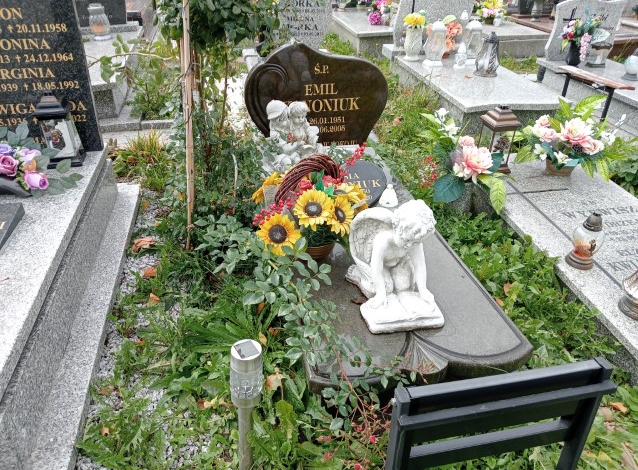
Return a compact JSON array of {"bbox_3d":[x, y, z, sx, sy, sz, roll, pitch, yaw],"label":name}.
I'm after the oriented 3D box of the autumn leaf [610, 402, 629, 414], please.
[{"bbox_3d":[0.979,0.558,1.679,0.035,0.022,0.058,-22,37,-32],"label":"autumn leaf"}]

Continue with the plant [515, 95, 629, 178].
[{"bbox_3d":[1.266,-0.494,2.667,0.560,0.400,0.360,-1,32,-1],"label":"plant"}]

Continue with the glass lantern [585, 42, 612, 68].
[{"bbox_3d":[2.579,-1.669,4.760,0.180,0.190,0.160,-5,31,-9],"label":"glass lantern"}]

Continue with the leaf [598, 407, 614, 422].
[{"bbox_3d":[1.004,0.628,1.807,0.060,0.026,0.057,-5,31,-9],"label":"leaf"}]

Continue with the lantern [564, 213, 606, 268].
[{"bbox_3d":[1.083,0.009,2.091,0.124,0.228,0.124,-5,31,-9],"label":"lantern"}]

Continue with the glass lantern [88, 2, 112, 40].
[{"bbox_3d":[-2.171,-2.123,5.138,0.200,0.300,0.200,-5,31,-9],"label":"glass lantern"}]

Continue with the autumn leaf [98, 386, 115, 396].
[{"bbox_3d":[-0.719,0.526,1.749,0.052,0.020,0.038,-6,32,-9],"label":"autumn leaf"}]

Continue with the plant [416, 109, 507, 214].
[{"bbox_3d":[0.657,-0.368,2.509,0.440,0.420,0.380,-1,32,-1],"label":"plant"}]

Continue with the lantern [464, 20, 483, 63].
[{"bbox_3d":[1.418,-1.787,4.753,0.200,0.380,0.200,-6,32,-9],"label":"lantern"}]

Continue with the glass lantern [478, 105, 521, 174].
[{"bbox_3d":[1.020,-0.557,2.937,0.186,0.347,0.186,-5,31,-9],"label":"glass lantern"}]

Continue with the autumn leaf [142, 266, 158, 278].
[{"bbox_3d":[-0.833,0.180,2.555,0.078,0.031,0.072,-5,31,-9],"label":"autumn leaf"}]

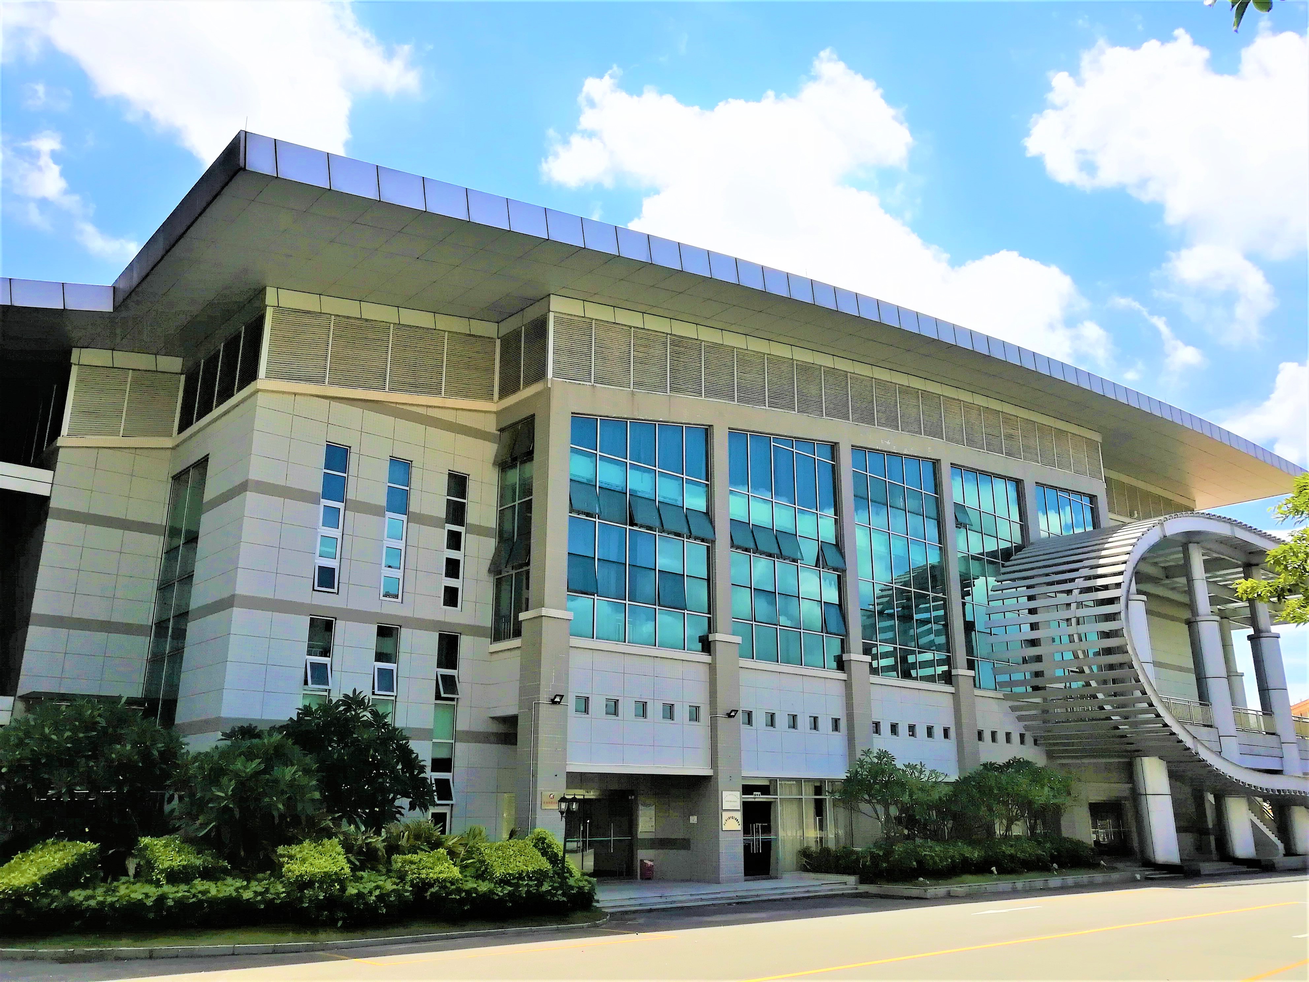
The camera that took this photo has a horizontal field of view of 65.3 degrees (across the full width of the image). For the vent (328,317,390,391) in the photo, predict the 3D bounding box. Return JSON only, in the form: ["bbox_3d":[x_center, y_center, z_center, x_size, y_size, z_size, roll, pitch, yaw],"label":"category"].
[{"bbox_3d":[-7.663,-3.533,26.398,1.612,2.020,0.143,15,-22,-40],"label":"vent"}]

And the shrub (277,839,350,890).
[{"bbox_3d":[-6.808,7.699,20.382,1.350,1.300,1.250,14,-22,-40],"label":"shrub"}]

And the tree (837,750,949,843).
[{"bbox_3d":[7.344,9.871,31.505,3.700,3.730,3.400,14,-22,-39],"label":"tree"}]

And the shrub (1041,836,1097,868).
[{"bbox_3d":[14.868,13.168,37.219,2.040,1.020,1.428,15,-22,-40],"label":"shrub"}]

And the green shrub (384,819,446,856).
[{"bbox_3d":[-5.333,8.023,22.705,1.400,1.400,1.300,14,-22,-40],"label":"green shrub"}]

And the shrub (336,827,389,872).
[{"bbox_3d":[-6.280,7.962,21.811,0.918,1.428,0.867,15,-22,-40],"label":"shrub"}]

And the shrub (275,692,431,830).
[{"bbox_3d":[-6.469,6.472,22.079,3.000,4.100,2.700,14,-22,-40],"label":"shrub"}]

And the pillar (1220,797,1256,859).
[{"bbox_3d":[24.331,14.081,42.865,1.200,2.510,1.200,14,-22,-39],"label":"pillar"}]

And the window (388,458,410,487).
[{"bbox_3d":[-6.618,-0.453,26.465,0.581,0.704,0.082,15,-22,-40],"label":"window"}]

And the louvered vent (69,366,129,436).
[{"bbox_3d":[-14.838,-2.380,27.306,1.326,2.020,0.143,15,-22,-40],"label":"louvered vent"}]

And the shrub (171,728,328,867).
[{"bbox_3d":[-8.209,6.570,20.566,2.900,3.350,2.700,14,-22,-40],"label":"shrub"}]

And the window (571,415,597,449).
[{"bbox_3d":[-2.032,-1.653,29.195,1.050,0.970,0.100,14,-22,-39],"label":"window"}]

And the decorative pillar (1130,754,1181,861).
[{"bbox_3d":[17.423,11.005,35.615,1.080,3.720,1.080,14,-22,-40],"label":"decorative pillar"}]

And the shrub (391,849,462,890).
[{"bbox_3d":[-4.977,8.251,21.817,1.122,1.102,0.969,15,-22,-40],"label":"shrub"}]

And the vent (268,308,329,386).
[{"bbox_3d":[-9.297,-3.787,26.821,1.600,2.100,0.150,14,-22,-39],"label":"vent"}]

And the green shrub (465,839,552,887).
[{"bbox_3d":[-3.306,8.478,22.919,1.530,1.173,1.122,15,-22,-40],"label":"green shrub"}]

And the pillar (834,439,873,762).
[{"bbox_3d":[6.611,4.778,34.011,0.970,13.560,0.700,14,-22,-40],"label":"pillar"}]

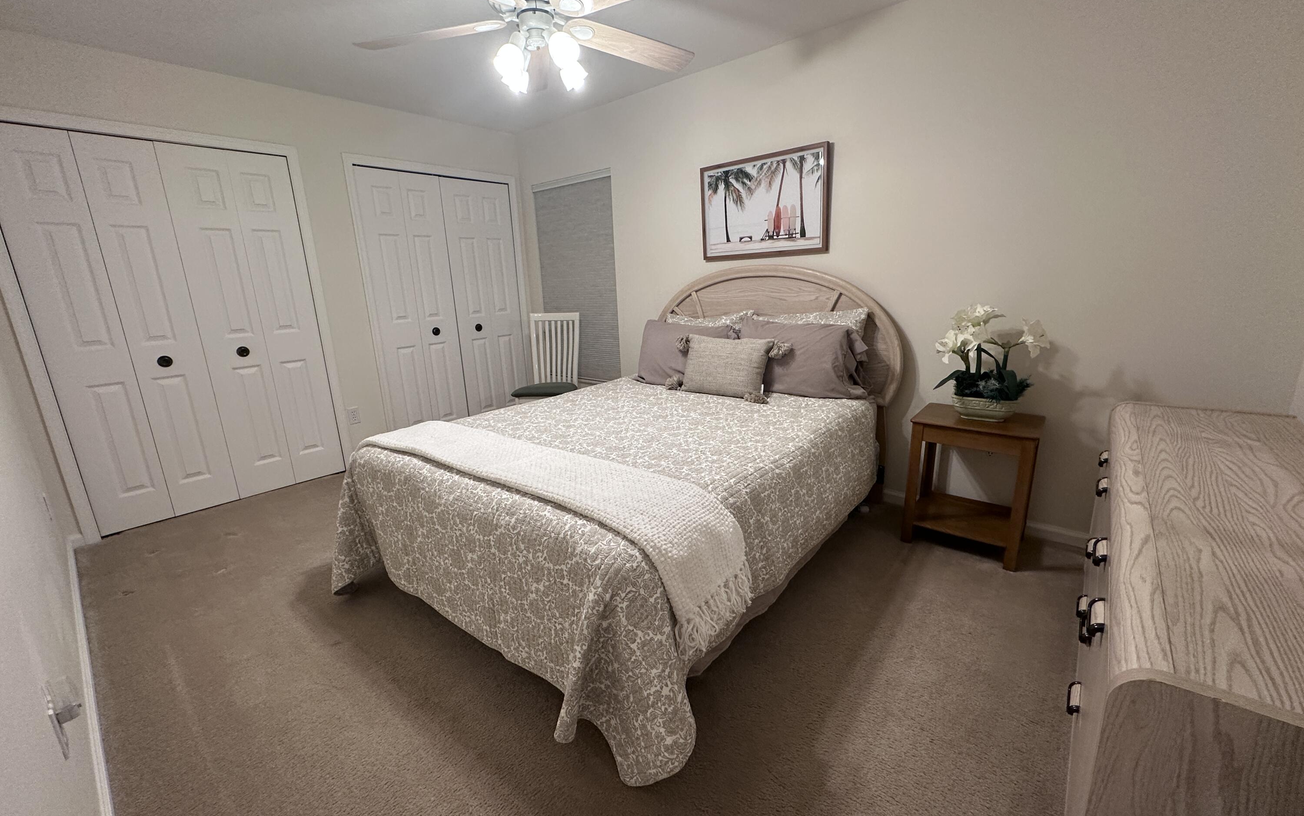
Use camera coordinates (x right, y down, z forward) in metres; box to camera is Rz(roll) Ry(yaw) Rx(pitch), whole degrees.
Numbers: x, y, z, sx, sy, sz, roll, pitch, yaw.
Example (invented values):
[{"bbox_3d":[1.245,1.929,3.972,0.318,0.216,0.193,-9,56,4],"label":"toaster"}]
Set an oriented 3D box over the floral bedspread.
[{"bbox_3d":[-0.065,0.352,2.509,1.700,0.580,2.110,10,18,40],"label":"floral bedspread"}]

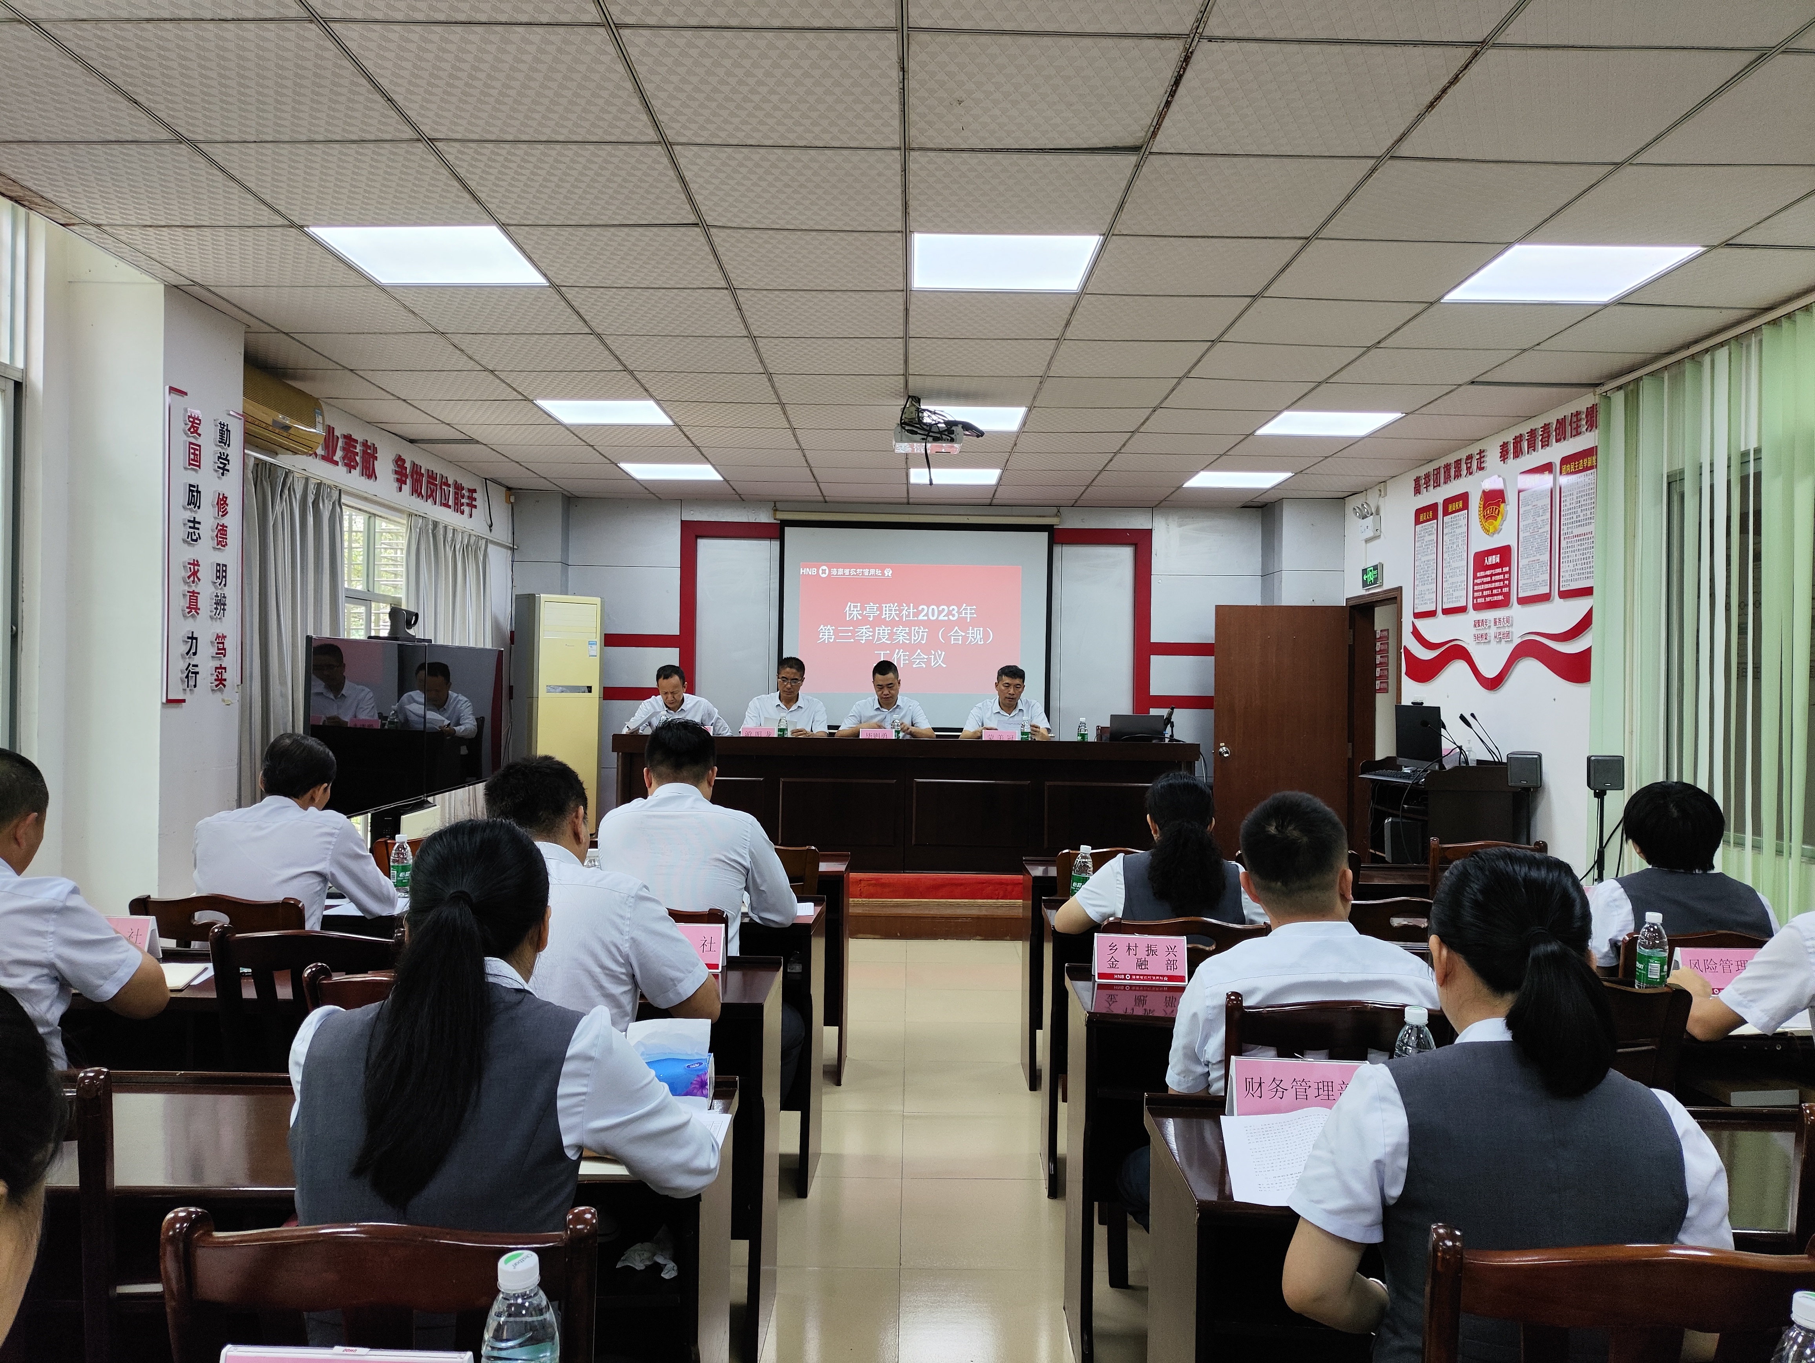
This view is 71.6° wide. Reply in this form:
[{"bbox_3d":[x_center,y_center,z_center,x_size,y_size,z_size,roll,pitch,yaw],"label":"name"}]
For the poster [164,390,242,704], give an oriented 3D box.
[{"bbox_3d":[-2.595,-0.480,4.645,0.030,1.110,0.510,1,0,0],"label":"poster"}]

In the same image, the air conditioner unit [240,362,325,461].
[{"bbox_3d":[-2.777,-1.199,5.333,0.210,0.321,0.860,1,0,0],"label":"air conditioner unit"}]

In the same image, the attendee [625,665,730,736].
[{"bbox_3d":[-1.490,0.516,8.150,0.660,1.230,0.700,1,0,0],"label":"attendee"}]

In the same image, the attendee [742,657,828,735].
[{"bbox_3d":[-0.829,0.502,8.497,0.570,1.330,0.800,1,0,0],"label":"attendee"}]

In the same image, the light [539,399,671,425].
[{"bbox_3d":[-1.516,-1.372,6.373,0.595,0.040,0.575,1,0,0],"label":"light"}]

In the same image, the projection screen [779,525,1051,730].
[{"bbox_3d":[0.055,-0.394,8.953,1.947,1.442,0.050,1,0,0],"label":"projection screen"}]

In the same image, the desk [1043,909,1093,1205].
[{"bbox_3d":[1.347,1.109,3.818,1.850,0.806,0.360,1,0,0],"label":"desk"}]

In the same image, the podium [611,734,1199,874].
[{"bbox_3d":[-0.013,0.767,8.080,3.630,0.830,0.600,1,0,0],"label":"podium"}]

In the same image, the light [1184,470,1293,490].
[{"bbox_3d":[2.104,-1.285,8.006,0.600,0.050,0.585,1,0,0],"label":"light"}]

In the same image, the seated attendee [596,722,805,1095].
[{"bbox_3d":[-0.545,0.769,3.370,0.540,1.300,0.700,1,0,0],"label":"seated attendee"}]

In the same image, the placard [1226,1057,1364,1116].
[{"bbox_3d":[0.600,0.622,1.917,0.210,0.108,0.075,1,0,5],"label":"placard"}]

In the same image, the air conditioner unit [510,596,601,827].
[{"bbox_3d":[-2.364,0.280,8.505,0.340,1.716,0.520,1,-1,44],"label":"air conditioner unit"}]

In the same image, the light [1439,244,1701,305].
[{"bbox_3d":[2.096,-1.303,4.004,0.600,0.050,0.585,1,0,0],"label":"light"}]

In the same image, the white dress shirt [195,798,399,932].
[{"bbox_3d":[-1.610,0.589,3.320,0.480,0.580,0.450,1,0,5],"label":"white dress shirt"}]

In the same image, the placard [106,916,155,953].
[{"bbox_3d":[-1.830,0.587,2.877,0.210,0.106,0.080,1,0,0],"label":"placard"}]

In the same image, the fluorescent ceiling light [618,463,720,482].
[{"bbox_3d":[-1.495,-1.344,8.014,0.600,0.050,0.585,1,0,0],"label":"fluorescent ceiling light"}]

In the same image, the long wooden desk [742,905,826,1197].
[{"bbox_3d":[-1.197,1.063,3.786,1.850,0.806,0.360,1,0,0],"label":"long wooden desk"}]

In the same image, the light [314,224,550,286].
[{"bbox_3d":[-1.522,-1.382,4.056,0.595,0.040,0.575,1,0,0],"label":"light"}]

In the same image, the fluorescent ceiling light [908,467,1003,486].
[{"bbox_3d":[0.304,-1.314,8.010,0.600,0.050,0.585,1,0,0],"label":"fluorescent ceiling light"}]

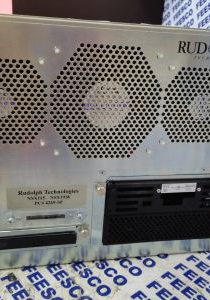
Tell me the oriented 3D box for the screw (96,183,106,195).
[{"bbox_3d":[-0.005,0.043,0.343,0.011,0.011,0.008,-1,20,-11],"label":"screw"}]

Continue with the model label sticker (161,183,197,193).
[{"bbox_3d":[0.091,0.047,0.368,0.045,0.012,0.001,-1,20,-11],"label":"model label sticker"}]

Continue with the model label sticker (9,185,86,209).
[{"bbox_3d":[-0.064,0.054,0.339,0.086,0.026,0.001,-1,20,-11],"label":"model label sticker"}]

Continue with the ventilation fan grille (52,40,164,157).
[{"bbox_3d":[0.003,-0.047,0.316,0.119,0.120,0.004,-1,20,-11],"label":"ventilation fan grille"}]

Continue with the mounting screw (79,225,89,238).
[{"bbox_3d":[-0.024,0.097,0.357,0.010,0.010,0.010,-1,20,-11],"label":"mounting screw"}]

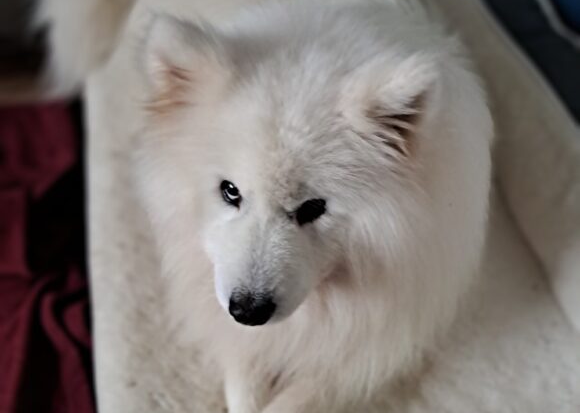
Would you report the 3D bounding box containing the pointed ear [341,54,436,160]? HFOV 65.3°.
[{"bbox_3d":[0.092,-0.092,0.435,0.078,0.085,0.045,7,47,-31],"label":"pointed ear"}]

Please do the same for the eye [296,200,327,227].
[{"bbox_3d":[0.019,0.006,0.425,0.029,0.022,0.016,-3,42,-14],"label":"eye"}]

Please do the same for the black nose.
[{"bbox_3d":[-0.033,0.091,0.402,0.041,0.030,0.024,12,53,2],"label":"black nose"}]

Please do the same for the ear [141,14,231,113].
[{"bbox_3d":[-0.100,-0.136,0.443,0.078,0.085,0.045,7,50,32],"label":"ear"}]

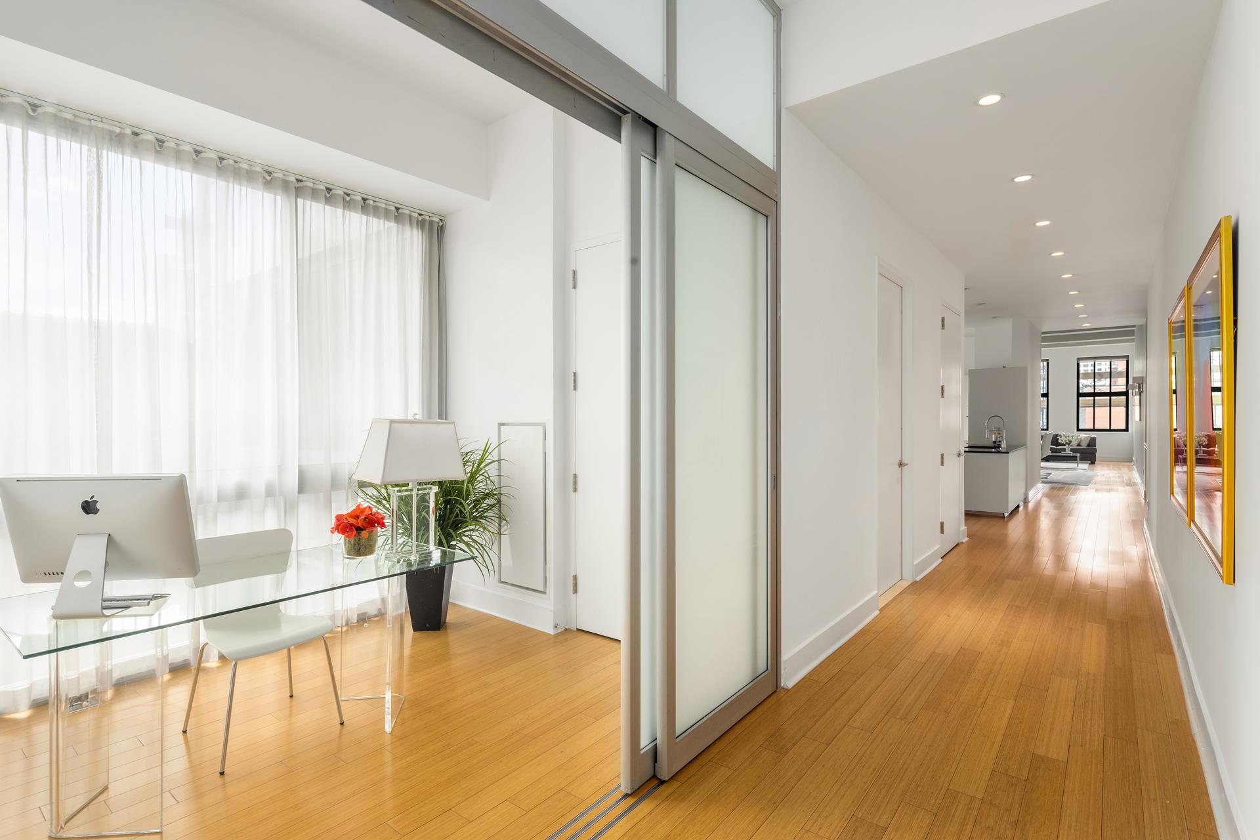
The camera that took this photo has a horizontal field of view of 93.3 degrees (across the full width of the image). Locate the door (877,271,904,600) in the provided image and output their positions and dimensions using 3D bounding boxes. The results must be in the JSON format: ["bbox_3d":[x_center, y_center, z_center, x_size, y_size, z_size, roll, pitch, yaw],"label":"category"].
[{"bbox_3d":[1.996,0.128,4.675,0.050,2.430,0.900,0,0,39],"label":"door"}]

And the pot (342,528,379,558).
[{"bbox_3d":[-1.270,0.575,2.806,0.165,0.115,0.165,0,0,0],"label":"pot"}]

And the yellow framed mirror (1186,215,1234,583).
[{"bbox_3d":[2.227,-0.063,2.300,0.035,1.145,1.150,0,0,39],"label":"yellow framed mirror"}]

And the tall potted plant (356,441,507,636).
[{"bbox_3d":[-1.256,0.738,3.877,0.950,1.236,0.880,0,0,-6],"label":"tall potted plant"}]

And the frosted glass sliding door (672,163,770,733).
[{"bbox_3d":[0.404,0.133,2.608,0.055,2.340,0.880,0,0,39],"label":"frosted glass sliding door"}]

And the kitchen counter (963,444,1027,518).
[{"bbox_3d":[5.310,0.866,8.836,0.800,0.910,2.000,0,0,39],"label":"kitchen counter"}]

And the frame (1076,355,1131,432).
[{"bbox_3d":[14.155,-0.752,17.808,1.230,2.260,0.120,0,0,39],"label":"frame"}]

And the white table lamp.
[{"bbox_3d":[-0.997,0.304,2.736,0.400,0.655,0.335,0,0,-41],"label":"white table lamp"}]

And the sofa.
[{"bbox_3d":[12.823,0.853,18.000,2.100,0.820,0.930,0,0,39],"label":"sofa"}]

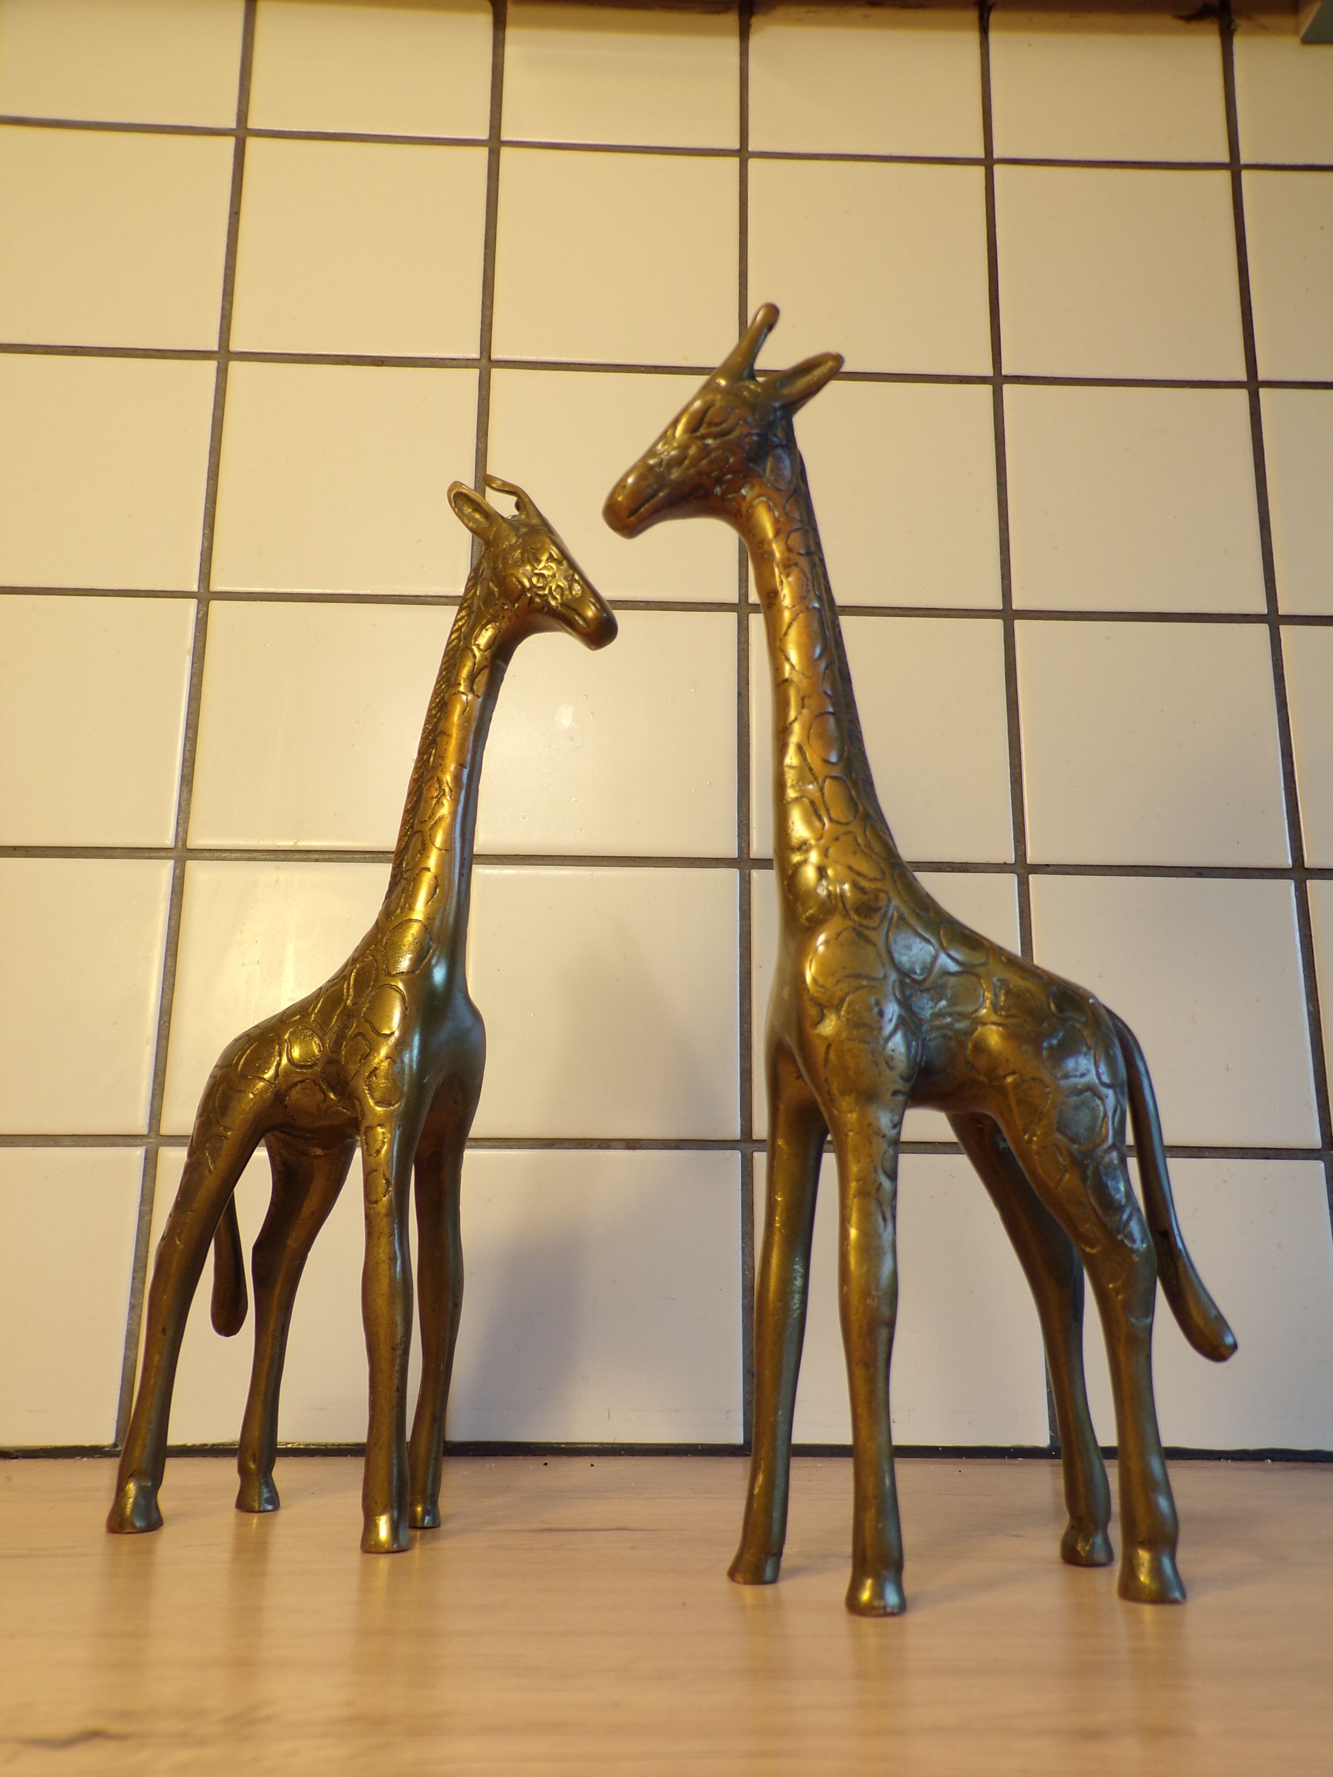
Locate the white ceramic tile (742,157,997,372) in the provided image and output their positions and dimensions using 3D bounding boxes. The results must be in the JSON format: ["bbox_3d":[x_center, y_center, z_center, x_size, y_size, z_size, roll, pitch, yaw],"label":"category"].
[{"bbox_3d":[0.083,-0.255,0.591,0.099,0.099,0.008,1,-13,-2],"label":"white ceramic tile"}]

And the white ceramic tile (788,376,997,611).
[{"bbox_3d":[0.082,-0.155,0.566,0.099,0.098,0.008,1,-13,-2],"label":"white ceramic tile"}]

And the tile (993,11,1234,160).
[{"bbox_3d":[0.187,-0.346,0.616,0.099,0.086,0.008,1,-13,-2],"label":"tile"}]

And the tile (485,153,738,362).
[{"bbox_3d":[-0.020,-0.256,0.588,0.099,0.099,0.008,1,-13,-2],"label":"tile"}]

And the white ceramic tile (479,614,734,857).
[{"bbox_3d":[-0.022,-0.058,0.540,0.099,0.098,0.008,1,-13,-2],"label":"white ceramic tile"}]

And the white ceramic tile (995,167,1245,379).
[{"bbox_3d":[0.186,-0.253,0.594,0.099,0.099,0.008,1,-13,-2],"label":"white ceramic tile"}]

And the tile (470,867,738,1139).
[{"bbox_3d":[-0.023,0.041,0.519,0.099,0.099,0.008,1,-13,-2],"label":"tile"}]

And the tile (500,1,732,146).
[{"bbox_3d":[-0.019,-0.353,0.608,0.099,0.098,0.008,1,-13,-2],"label":"tile"}]

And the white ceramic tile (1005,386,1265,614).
[{"bbox_3d":[0.184,-0.153,0.569,0.099,0.098,0.008,1,-13,-2],"label":"white ceramic tile"}]

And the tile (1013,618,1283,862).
[{"bbox_3d":[0.184,-0.054,0.548,0.099,0.099,0.008,1,-13,-2],"label":"tile"}]

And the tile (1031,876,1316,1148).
[{"bbox_3d":[0.182,0.044,0.523,0.099,0.098,0.008,1,-13,-2],"label":"tile"}]

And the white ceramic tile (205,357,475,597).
[{"bbox_3d":[-0.124,-0.159,0.562,0.099,0.099,0.008,1,-13,-2],"label":"white ceramic tile"}]

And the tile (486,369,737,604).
[{"bbox_3d":[-0.021,-0.156,0.562,0.099,0.098,0.008,1,-13,-2],"label":"tile"}]

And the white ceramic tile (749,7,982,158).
[{"bbox_3d":[0.083,-0.352,0.611,0.099,0.098,0.008,1,-13,-2],"label":"white ceramic tile"}]

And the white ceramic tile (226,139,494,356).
[{"bbox_3d":[-0.122,-0.257,0.582,0.099,0.098,0.008,1,-13,-2],"label":"white ceramic tile"}]

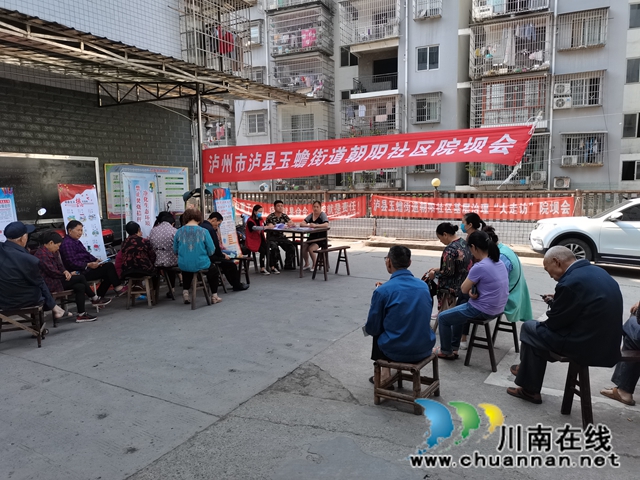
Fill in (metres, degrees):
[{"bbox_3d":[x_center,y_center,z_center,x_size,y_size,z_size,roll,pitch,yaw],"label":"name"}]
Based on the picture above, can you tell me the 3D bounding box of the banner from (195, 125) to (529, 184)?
[{"bbox_3d":[0.360,-1.375,8.050,5.750,0.650,0.100,1,5,24],"label":"banner"}]

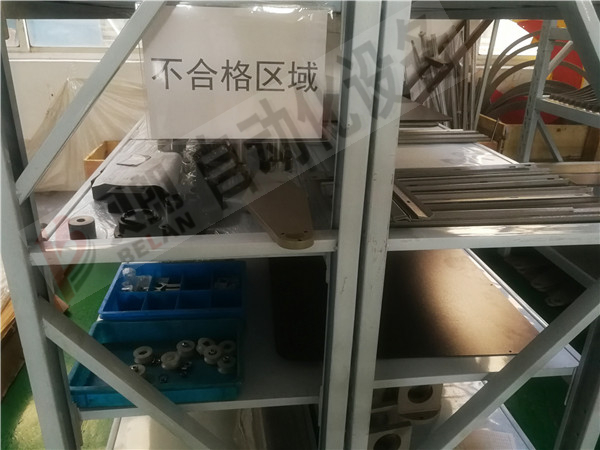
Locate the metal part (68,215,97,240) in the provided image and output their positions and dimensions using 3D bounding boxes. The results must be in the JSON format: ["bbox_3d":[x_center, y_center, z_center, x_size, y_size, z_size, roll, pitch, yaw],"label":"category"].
[{"bbox_3d":[-0.416,0.012,0.902,0.046,0.043,0.046,-2,23,-8],"label":"metal part"}]

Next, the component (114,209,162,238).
[{"bbox_3d":[-0.313,-0.001,0.935,0.086,0.045,0.086,-2,23,-8],"label":"component"}]

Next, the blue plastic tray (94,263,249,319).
[{"bbox_3d":[-0.356,0.210,1.392,0.382,0.075,0.280,-1,23,-6],"label":"blue plastic tray"}]

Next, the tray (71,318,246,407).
[{"bbox_3d":[-0.323,0.325,1.121,0.383,0.060,0.256,0,23,-4],"label":"tray"}]

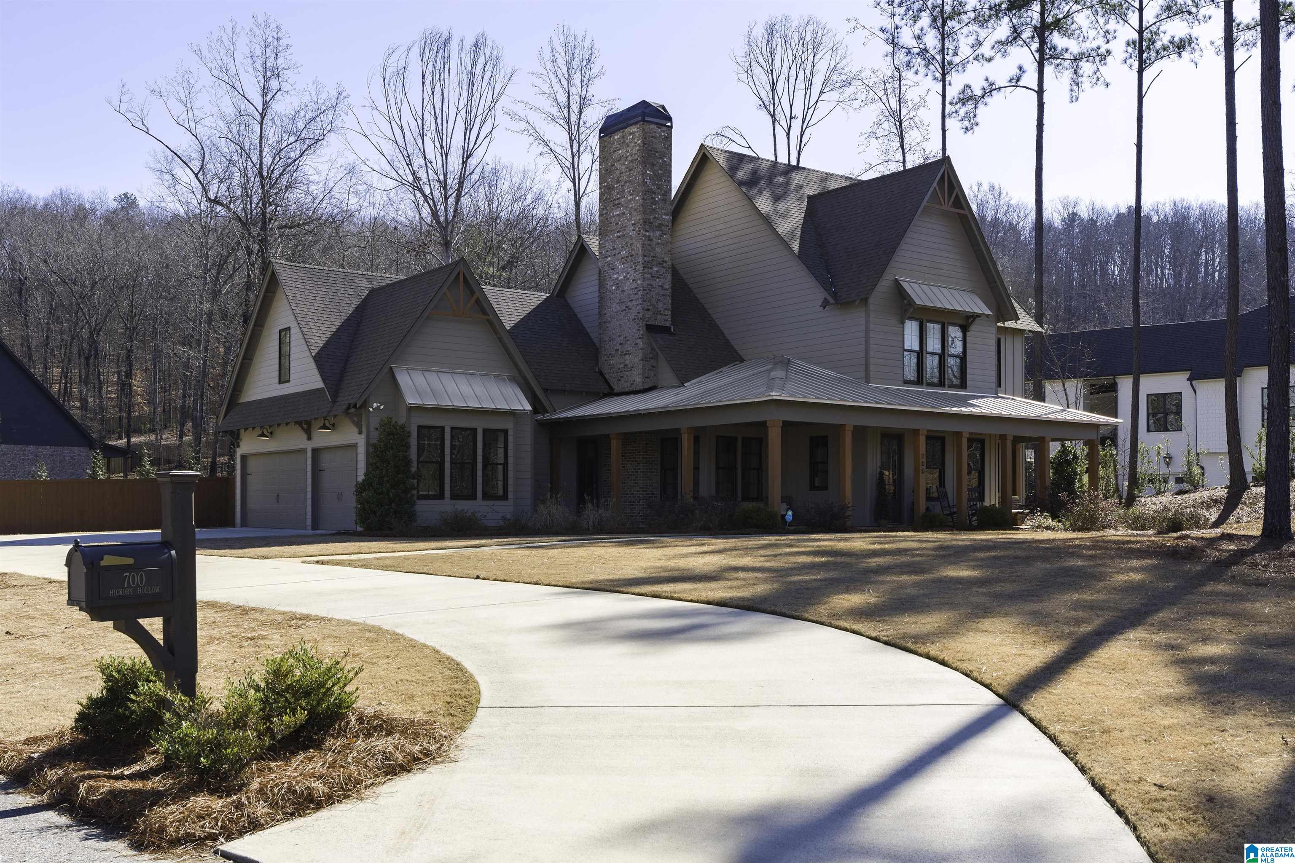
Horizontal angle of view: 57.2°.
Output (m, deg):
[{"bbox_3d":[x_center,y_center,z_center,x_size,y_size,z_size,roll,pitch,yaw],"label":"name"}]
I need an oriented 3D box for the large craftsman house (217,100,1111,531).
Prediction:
[{"bbox_3d":[0.397,-3.305,37.440,21.300,12.400,18.800,2,-3,-39],"label":"large craftsman house"}]

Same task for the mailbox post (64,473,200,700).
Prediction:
[{"bbox_3d":[-2.680,0.950,6.230,0.230,1.480,0.660,-2,-3,40],"label":"mailbox post"}]

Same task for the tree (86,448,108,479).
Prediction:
[{"bbox_3d":[-19.000,1.880,41.000,1.050,2.500,1.050,0,-2,0],"label":"tree"}]

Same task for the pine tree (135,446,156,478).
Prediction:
[{"bbox_3d":[-17.300,1.850,41.000,1.050,2.500,1.050,0,-2,0],"label":"pine tree"}]

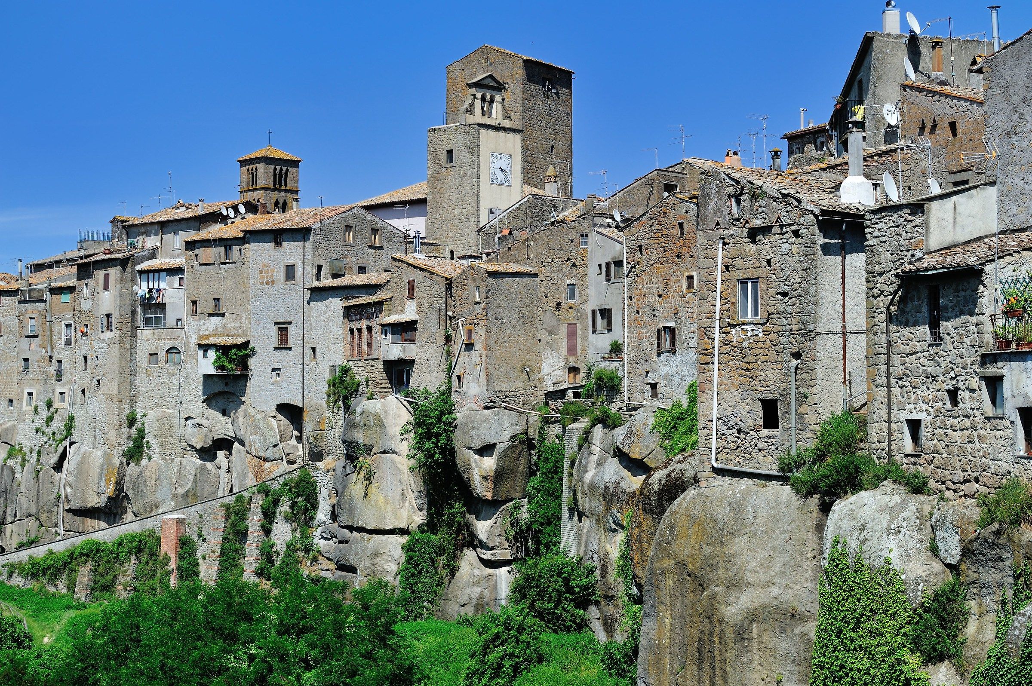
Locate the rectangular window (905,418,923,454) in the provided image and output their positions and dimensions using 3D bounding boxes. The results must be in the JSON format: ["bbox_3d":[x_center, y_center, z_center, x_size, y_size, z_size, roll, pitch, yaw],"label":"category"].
[{"bbox_3d":[10.728,2.497,54.000,0.680,0.950,0.220,-1,-2,35],"label":"rectangular window"}]

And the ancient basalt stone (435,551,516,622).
[{"bbox_3d":[-1.960,11.680,96.500,3.500,3.500,3.000,0,-2,0],"label":"ancient basalt stone"}]

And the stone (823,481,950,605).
[{"bbox_3d":[10.718,5.784,58.000,3.500,3.600,3.000,-1,-2,35],"label":"stone"}]

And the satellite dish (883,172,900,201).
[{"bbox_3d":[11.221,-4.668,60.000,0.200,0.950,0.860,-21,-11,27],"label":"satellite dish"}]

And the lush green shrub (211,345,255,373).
[{"bbox_3d":[-19.480,1.110,138.000,2.800,1.900,1.300,-1,-1,30],"label":"lush green shrub"}]

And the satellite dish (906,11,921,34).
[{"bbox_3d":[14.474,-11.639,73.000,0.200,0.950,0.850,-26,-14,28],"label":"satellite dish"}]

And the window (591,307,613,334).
[{"bbox_3d":[4.217,-1.103,98.000,1.350,1.200,0.200,-2,-2,45],"label":"window"}]

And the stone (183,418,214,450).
[{"bbox_3d":[-22.025,6.372,139.000,2.000,2.200,1.800,-1,-2,33],"label":"stone"}]

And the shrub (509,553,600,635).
[{"bbox_3d":[1.796,11.717,94.000,4.100,3.700,3.600,0,-2,0],"label":"shrub"}]

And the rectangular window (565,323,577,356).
[{"bbox_3d":[2.914,-0.169,105.000,0.750,1.720,0.200,-1,-2,36],"label":"rectangular window"}]

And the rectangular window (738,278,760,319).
[{"bbox_3d":[6.741,-1.283,58.000,0.820,1.200,0.180,-2,-2,45],"label":"rectangular window"}]

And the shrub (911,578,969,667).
[{"bbox_3d":[11.918,7.861,56.500,1.600,2.500,1.400,-1,-2,35],"label":"shrub"}]

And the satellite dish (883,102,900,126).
[{"bbox_3d":[12.744,-7.765,68.000,0.700,0.800,0.350,1,-2,-29],"label":"satellite dish"}]

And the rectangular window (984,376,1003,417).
[{"bbox_3d":[13.333,1.486,56.000,0.250,1.150,0.800,1,-1,-32],"label":"rectangular window"}]

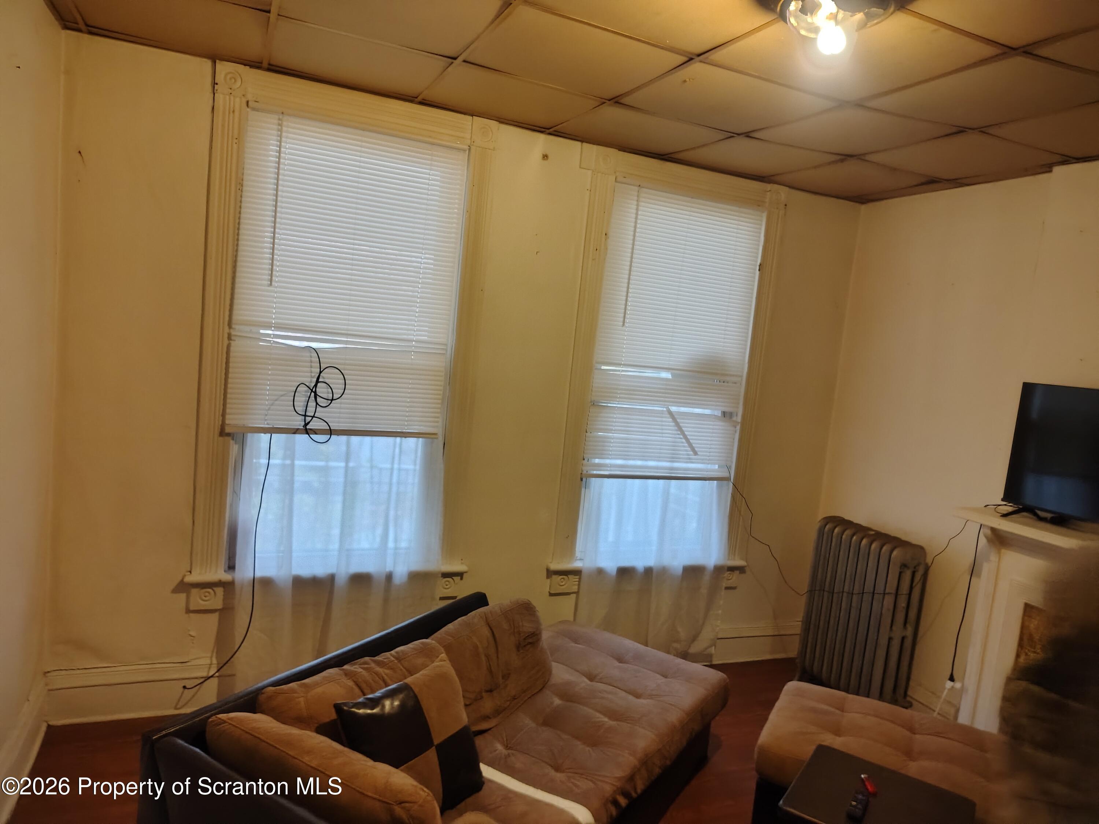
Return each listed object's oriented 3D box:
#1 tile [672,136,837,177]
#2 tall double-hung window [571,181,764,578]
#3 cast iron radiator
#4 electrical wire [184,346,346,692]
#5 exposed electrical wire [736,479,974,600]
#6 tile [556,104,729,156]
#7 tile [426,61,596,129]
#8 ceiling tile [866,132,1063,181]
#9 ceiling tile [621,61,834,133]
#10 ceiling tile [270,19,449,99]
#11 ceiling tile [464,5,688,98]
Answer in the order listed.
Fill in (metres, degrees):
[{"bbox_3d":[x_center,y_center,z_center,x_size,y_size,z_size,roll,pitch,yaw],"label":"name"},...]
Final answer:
[{"bbox_3d":[0.956,-1.192,3.561,0.600,0.018,0.600,3,7,-24],"label":"tile"},{"bbox_3d":[0.633,-0.158,3.940,0.920,1.910,0.120,3,7,-24],"label":"tall double-hung window"},{"bbox_3d":[1.597,1.050,3.958,0.200,0.910,0.560,3,7,-24],"label":"cast iron radiator"},{"bbox_3d":[-1.171,0.447,3.170,0.570,1.470,0.100,3,7,-24],"label":"electrical wire"},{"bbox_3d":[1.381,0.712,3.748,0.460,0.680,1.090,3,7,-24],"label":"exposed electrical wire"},{"bbox_3d":[0.397,-1.219,3.317,0.600,0.018,0.600,3,7,-24],"label":"tile"},{"bbox_3d":[-0.160,-1.259,3.072,0.600,0.018,0.600,3,7,-24],"label":"tile"},{"bbox_3d":[1.751,-1.090,3.256,0.600,0.018,0.600,3,7,-24],"label":"ceiling tile"},{"bbox_3d":[0.632,-1.127,2.769,0.600,0.018,0.600,3,7,-24],"label":"ceiling tile"},{"bbox_3d":[-0.717,-1.298,2.826,0.600,0.018,0.600,3,7,-24],"label":"ceiling tile"},{"bbox_3d":[0.076,-1.176,2.523,0.600,0.018,0.600,3,7,-24],"label":"ceiling tile"}]

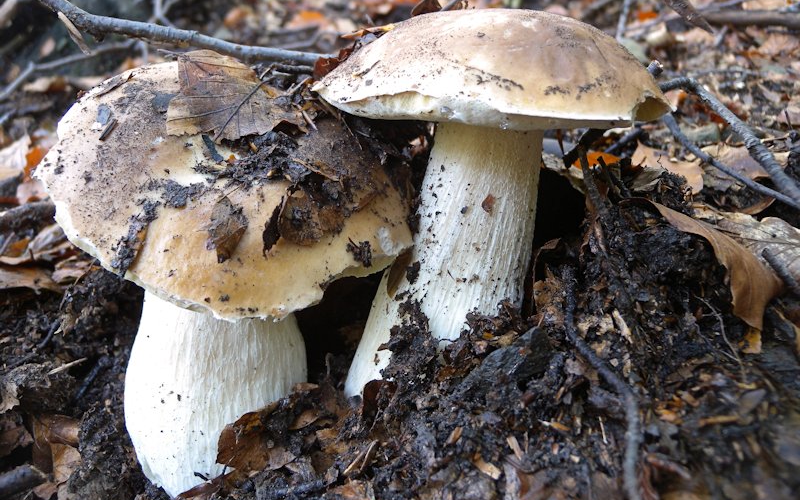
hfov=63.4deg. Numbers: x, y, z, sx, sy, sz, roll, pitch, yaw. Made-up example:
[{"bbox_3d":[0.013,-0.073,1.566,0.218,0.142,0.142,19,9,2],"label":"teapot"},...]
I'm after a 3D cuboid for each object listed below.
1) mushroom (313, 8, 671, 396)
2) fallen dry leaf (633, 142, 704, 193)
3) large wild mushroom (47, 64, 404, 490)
[{"bbox_3d":[0.037,-0.026,0.332,0.169,0.182,0.166,6,19,0],"label":"mushroom"},{"bbox_3d":[0.191,-0.058,0.460,0.056,0.014,0.055,0,33,0],"label":"fallen dry leaf"},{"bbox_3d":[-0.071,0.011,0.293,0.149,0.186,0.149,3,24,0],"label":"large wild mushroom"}]

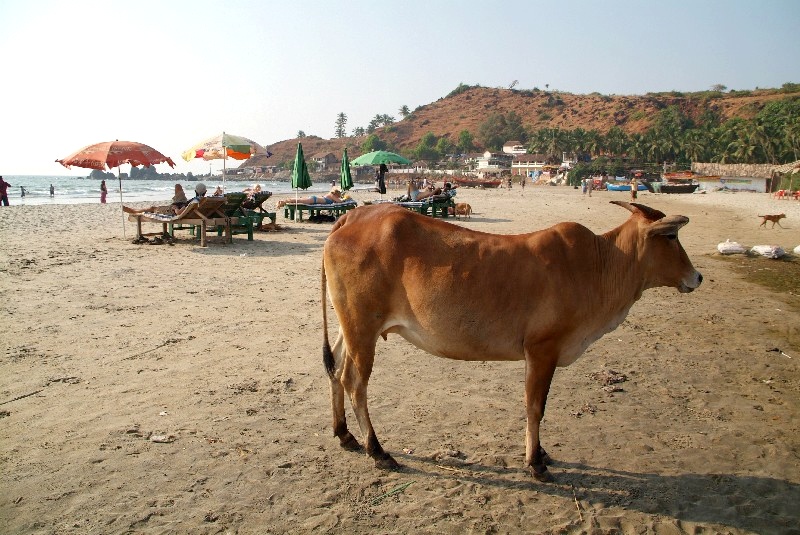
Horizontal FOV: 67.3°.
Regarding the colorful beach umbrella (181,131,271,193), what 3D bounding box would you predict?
[{"bbox_3d":[-4.030,-2.058,14.151,2.130,2.198,2.130,0,9,0],"label":"colorful beach umbrella"}]

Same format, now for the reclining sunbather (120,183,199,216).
[{"bbox_3d":[-4.439,-1.283,11.441,1.700,0.660,0.600,5,9,26],"label":"reclining sunbather"}]

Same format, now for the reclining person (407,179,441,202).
[{"bbox_3d":[0.660,-2.162,16.866,0.980,0.641,0.500,0,9,0],"label":"reclining person"}]

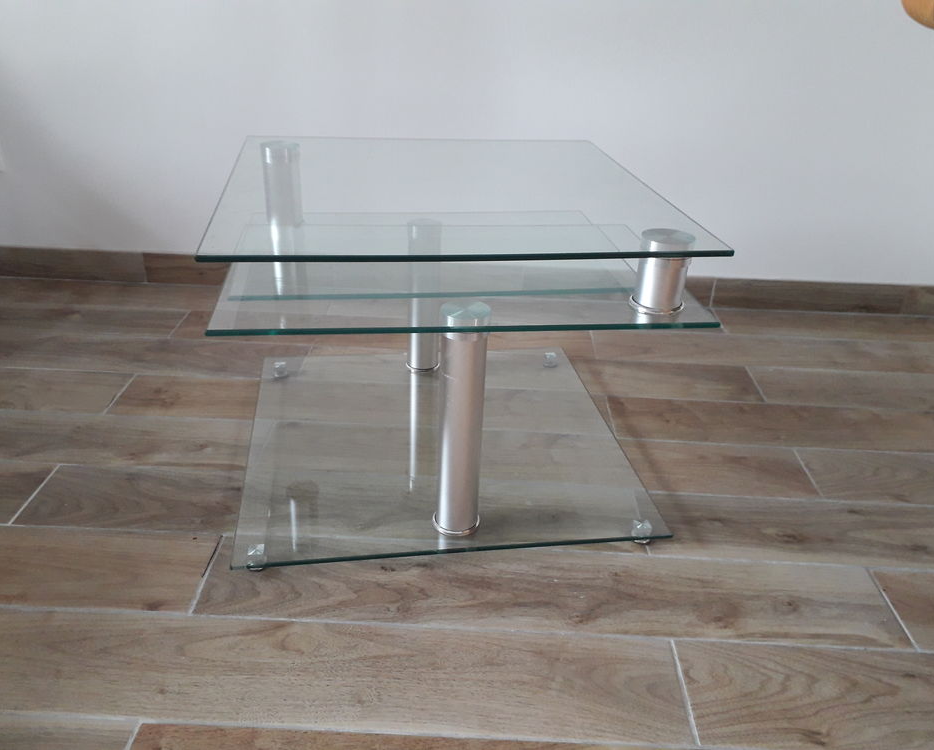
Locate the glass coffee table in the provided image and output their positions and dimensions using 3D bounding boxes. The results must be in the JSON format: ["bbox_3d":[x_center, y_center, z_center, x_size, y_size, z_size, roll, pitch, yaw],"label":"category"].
[{"bbox_3d":[-0.040,-0.088,1.235,0.616,0.437,0.625,-2,29,-9],"label":"glass coffee table"}]

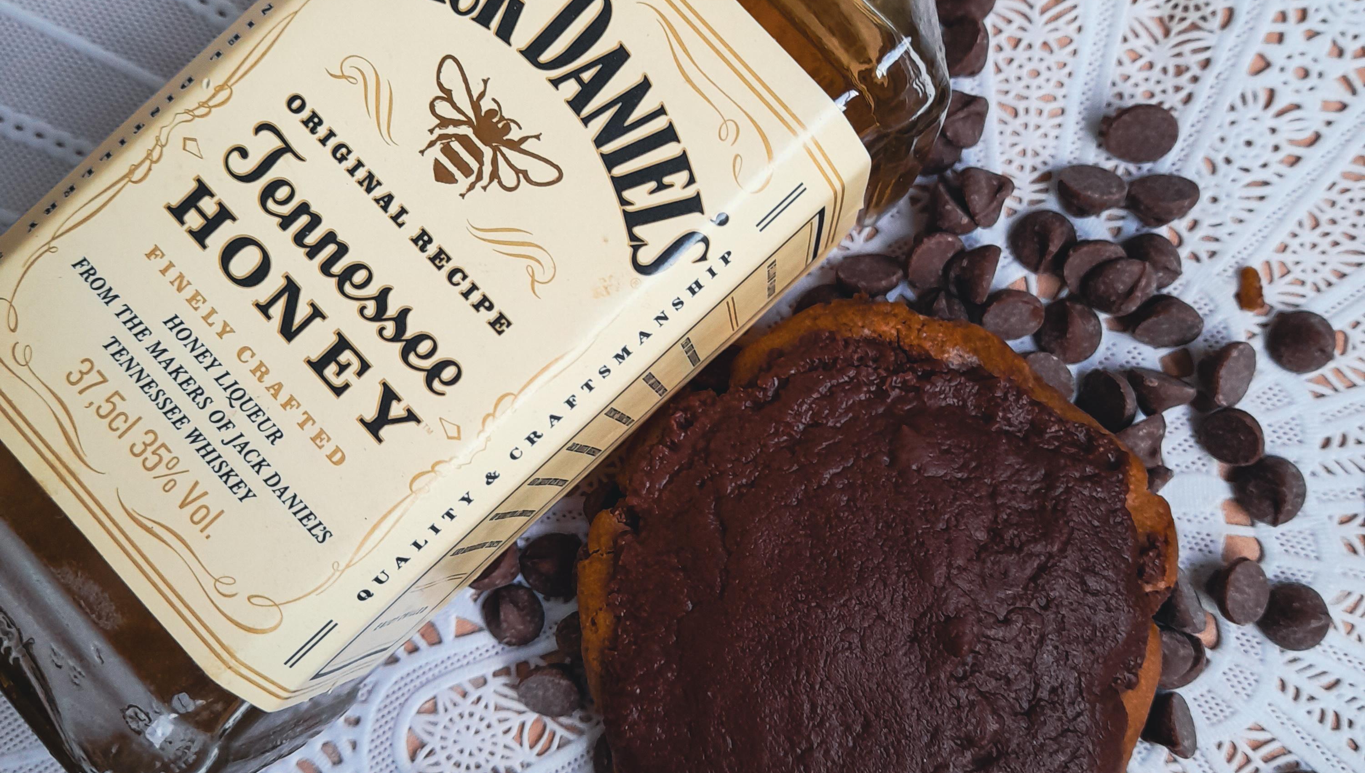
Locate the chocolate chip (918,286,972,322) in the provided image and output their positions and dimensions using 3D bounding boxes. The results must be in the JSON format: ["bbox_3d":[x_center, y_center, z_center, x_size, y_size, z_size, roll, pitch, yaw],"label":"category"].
[{"bbox_3d":[0.040,-0.012,0.202,0.010,0.007,0.010,0,66,0],"label":"chocolate chip"}]

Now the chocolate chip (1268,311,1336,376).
[{"bbox_3d":[0.095,-0.007,0.200,0.010,0.007,0.010,0,87,-4],"label":"chocolate chip"}]

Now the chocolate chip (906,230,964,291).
[{"bbox_3d":[0.038,-0.020,0.201,0.010,0.007,0.010,-5,120,-9],"label":"chocolate chip"}]

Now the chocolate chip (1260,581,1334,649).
[{"bbox_3d":[0.091,0.034,0.193,0.010,0.007,0.010,0,87,-2],"label":"chocolate chip"}]

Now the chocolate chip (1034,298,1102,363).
[{"bbox_3d":[0.060,-0.009,0.201,0.010,0.007,0.010,0,86,2],"label":"chocolate chip"}]

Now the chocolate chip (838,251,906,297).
[{"bbox_3d":[0.029,-0.016,0.203,0.010,0.010,0.006,-4,123,3],"label":"chocolate chip"}]

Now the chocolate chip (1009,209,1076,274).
[{"bbox_3d":[0.056,-0.023,0.206,0.010,0.007,0.010,0,94,-6],"label":"chocolate chip"}]

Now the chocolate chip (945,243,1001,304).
[{"bbox_3d":[0.045,-0.018,0.205,0.007,0.010,0.010,18,64,-1],"label":"chocolate chip"}]

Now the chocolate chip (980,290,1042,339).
[{"bbox_3d":[0.051,-0.012,0.201,0.010,0.010,0.007,10,43,11],"label":"chocolate chip"}]

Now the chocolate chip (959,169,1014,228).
[{"bbox_3d":[0.048,-0.030,0.202,0.007,0.010,0.010,-23,77,33],"label":"chocolate chip"}]

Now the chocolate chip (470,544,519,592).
[{"bbox_3d":[-0.030,0.028,0.206,0.010,0.007,0.010,-21,40,19],"label":"chocolate chip"}]

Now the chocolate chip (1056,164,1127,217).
[{"bbox_3d":[0.062,-0.029,0.203,0.011,0.011,0.006,17,129,4],"label":"chocolate chip"}]

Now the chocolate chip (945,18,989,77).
[{"bbox_3d":[0.045,-0.051,0.205,0.006,0.010,0.010,29,87,-34],"label":"chocolate chip"}]

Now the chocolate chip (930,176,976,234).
[{"bbox_3d":[0.042,-0.026,0.204,0.007,0.010,0.010,-43,84,29],"label":"chocolate chip"}]

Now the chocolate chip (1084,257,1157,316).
[{"bbox_3d":[0.066,-0.013,0.195,0.010,0.007,0.010,-20,130,0],"label":"chocolate chip"}]

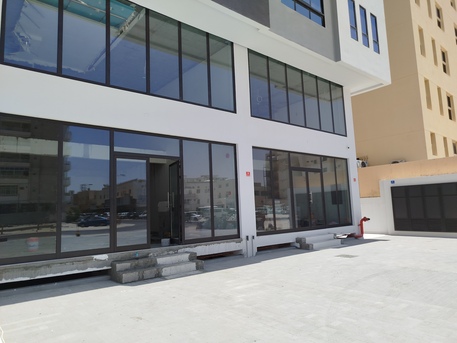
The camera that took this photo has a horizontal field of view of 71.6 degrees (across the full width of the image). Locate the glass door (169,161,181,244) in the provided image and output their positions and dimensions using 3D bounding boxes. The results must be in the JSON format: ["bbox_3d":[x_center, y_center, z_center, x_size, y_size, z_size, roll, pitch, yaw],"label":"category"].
[{"bbox_3d":[-1.613,0.950,9.549,0.070,2.330,0.850,3,-9,-39],"label":"glass door"}]

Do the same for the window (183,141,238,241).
[{"bbox_3d":[-0.517,0.576,9.944,2.170,3.160,0.120,3,-9,-39],"label":"window"}]

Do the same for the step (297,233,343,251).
[{"bbox_3d":[3.595,2.739,12.416,2.000,0.405,0.730,3,-9,-39],"label":"step"}]

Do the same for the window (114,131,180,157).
[{"bbox_3d":[-2.182,-0.687,8.768,2.030,0.790,0.120,3,-9,-39],"label":"window"}]

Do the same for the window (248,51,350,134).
[{"bbox_3d":[3.263,-3.114,13.643,6.450,2.600,0.120,3,-9,-39],"label":"window"}]

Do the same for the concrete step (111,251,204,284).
[{"bbox_3d":[-1.760,2.426,8.124,2.180,0.395,0.710,3,-9,-39],"label":"concrete step"}]

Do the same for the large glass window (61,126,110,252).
[{"bbox_3d":[-3.393,0.403,7.598,1.180,3.060,0.120,3,-9,-39],"label":"large glass window"}]

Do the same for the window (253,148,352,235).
[{"bbox_3d":[3.342,0.813,13.091,6.280,3.150,0.120,3,-9,-39],"label":"window"}]

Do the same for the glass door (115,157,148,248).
[{"bbox_3d":[-2.496,0.831,8.257,0.960,2.340,0.100,3,-9,-39],"label":"glass door"}]

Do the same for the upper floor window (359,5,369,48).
[{"bbox_3d":[6.371,-6.740,14.807,0.640,1.961,0.100,3,-9,-39],"label":"upper floor window"}]

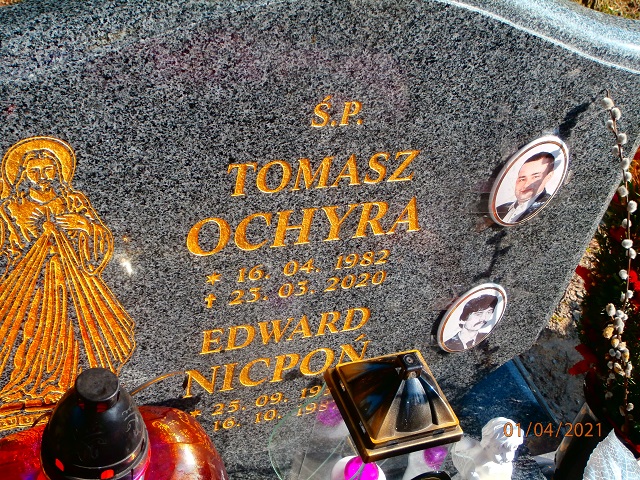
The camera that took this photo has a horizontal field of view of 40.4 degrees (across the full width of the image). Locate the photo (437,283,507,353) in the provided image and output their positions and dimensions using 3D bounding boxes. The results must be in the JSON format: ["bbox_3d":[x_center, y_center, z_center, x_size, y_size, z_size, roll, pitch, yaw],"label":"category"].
[{"bbox_3d":[0.189,0.099,1.076,0.089,0.120,0.012,-7,44,-22],"label":"photo"}]

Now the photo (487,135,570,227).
[{"bbox_3d":[0.227,-0.060,0.939,0.089,0.120,0.012,-7,44,-22],"label":"photo"}]

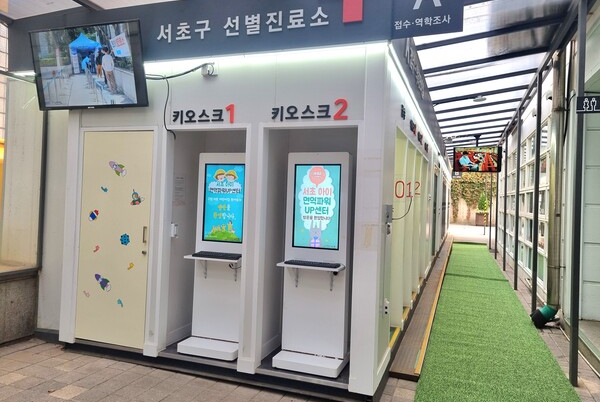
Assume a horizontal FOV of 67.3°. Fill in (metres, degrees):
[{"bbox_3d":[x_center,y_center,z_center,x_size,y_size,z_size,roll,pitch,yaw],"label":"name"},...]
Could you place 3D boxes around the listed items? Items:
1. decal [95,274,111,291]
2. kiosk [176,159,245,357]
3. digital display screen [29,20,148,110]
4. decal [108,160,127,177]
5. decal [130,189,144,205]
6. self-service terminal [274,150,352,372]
[{"bbox_3d":[-1.826,0.758,4.177,0.189,0.161,0.010,2,0,20],"label":"decal"},{"bbox_3d":[-0.734,0.452,4.042,0.550,1.775,0.365,2,0,20],"label":"kiosk"},{"bbox_3d":[-1.882,-1.184,4.035,1.220,0.703,0.060,2,12,19],"label":"digital display screen"},{"bbox_3d":[-1.668,-0.293,4.130,0.208,0.148,0.010,2,0,20],"label":"decal"},{"bbox_3d":[-1.461,-0.034,4.053,0.150,0.148,0.010,2,0,20],"label":"decal"},{"bbox_3d":[0.117,0.480,3.748,0.550,1.775,0.355,2,0,20],"label":"self-service terminal"}]

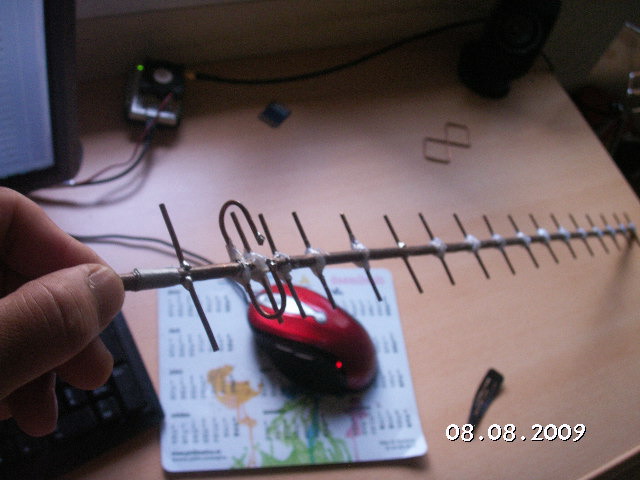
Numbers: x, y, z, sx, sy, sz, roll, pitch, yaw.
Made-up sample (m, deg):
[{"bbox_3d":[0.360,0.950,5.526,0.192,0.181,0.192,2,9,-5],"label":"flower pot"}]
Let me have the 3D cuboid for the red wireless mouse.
[{"bbox_3d":[-0.004,0.083,0.615,0.121,0.041,0.074,36,55,5],"label":"red wireless mouse"}]

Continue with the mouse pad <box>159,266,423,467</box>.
[{"bbox_3d":[-0.027,0.107,0.619,0.230,0.004,0.186,2,59,-17],"label":"mouse pad"}]

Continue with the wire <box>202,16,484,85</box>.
[{"bbox_3d":[0.044,-0.227,0.832,0.440,0.030,0.045,-14,65,-25],"label":"wire"}]

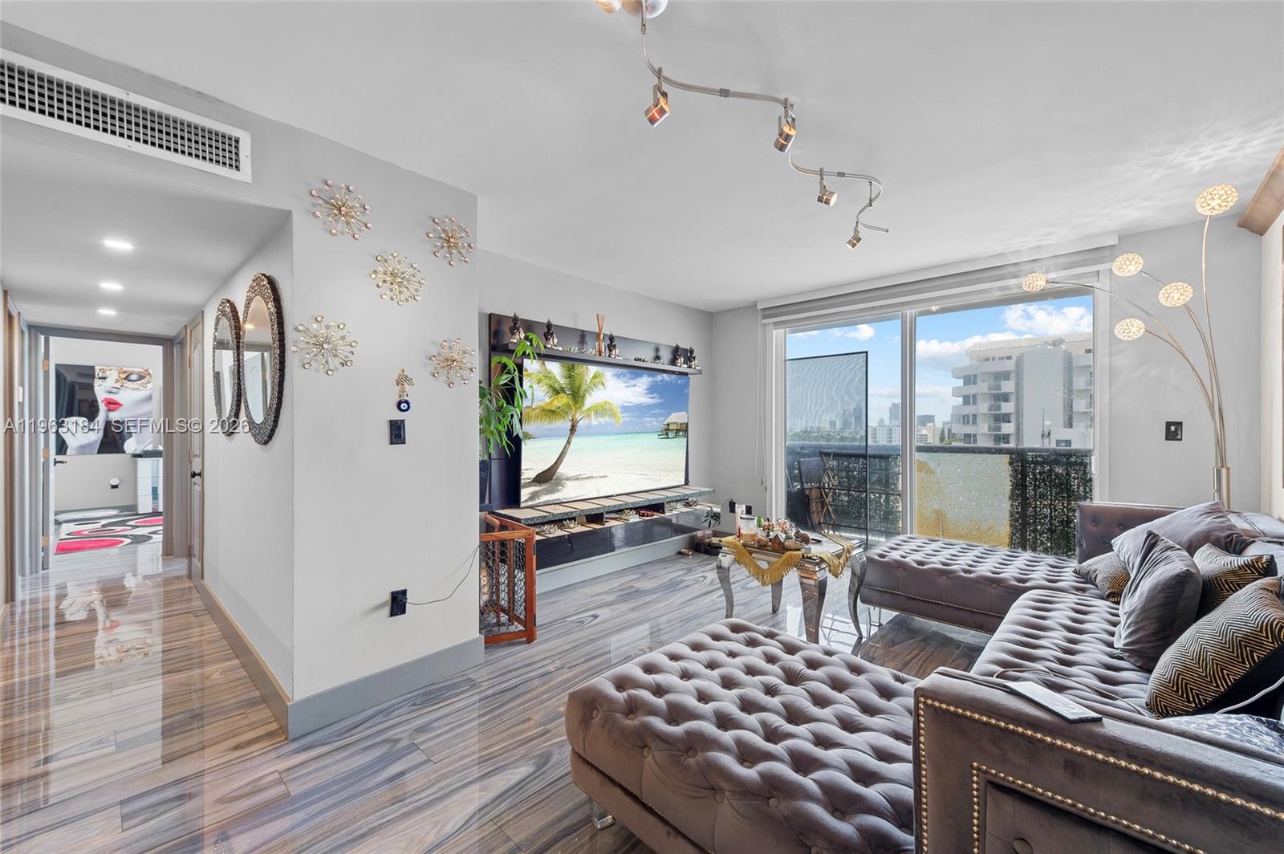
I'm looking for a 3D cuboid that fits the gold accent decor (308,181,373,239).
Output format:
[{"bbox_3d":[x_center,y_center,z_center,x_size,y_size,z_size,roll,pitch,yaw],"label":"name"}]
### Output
[{"bbox_3d":[-1.250,-0.923,2.103,0.075,0.236,0.232,0,0,42],"label":"gold accent decor"}]

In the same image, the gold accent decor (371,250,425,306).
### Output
[{"bbox_3d":[-1.097,-0.683,2.271,0.075,0.236,0.237,0,0,42],"label":"gold accent decor"}]

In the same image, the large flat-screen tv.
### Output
[{"bbox_3d":[-0.215,0.040,4.177,0.055,1.060,1.880,4,3,42],"label":"large flat-screen tv"}]

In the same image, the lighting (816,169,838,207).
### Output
[{"bbox_3d":[0.781,-1.012,2.110,0.082,0.150,0.058,0,0,37],"label":"lighting"}]

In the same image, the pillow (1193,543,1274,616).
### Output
[{"bbox_3d":[2.047,0.595,1.736,0.140,0.380,0.410,16,6,21],"label":"pillow"}]

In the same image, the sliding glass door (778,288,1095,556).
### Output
[{"bbox_3d":[2.159,0.148,4.057,2.320,2.180,0.100,0,0,42],"label":"sliding glass door"}]

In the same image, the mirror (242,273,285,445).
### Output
[{"bbox_3d":[-1.748,-0.307,2.289,0.750,0.775,0.034,0,0,42],"label":"mirror"}]

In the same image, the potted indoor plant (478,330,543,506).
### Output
[{"bbox_3d":[-0.916,-0.067,3.116,0.500,1.120,0.560,0,0,42],"label":"potted indoor plant"}]

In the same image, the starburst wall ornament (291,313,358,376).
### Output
[{"bbox_3d":[-1.299,-0.336,2.048,0.080,0.240,0.240,0,0,42],"label":"starburst wall ornament"}]

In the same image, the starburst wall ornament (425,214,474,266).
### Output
[{"bbox_3d":[-0.940,-0.908,2.447,0.080,0.240,0.240,0,0,42],"label":"starburst wall ornament"}]

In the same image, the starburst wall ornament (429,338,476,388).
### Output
[{"bbox_3d":[-0.918,-0.319,2.467,0.075,0.245,0.237,0,0,42],"label":"starburst wall ornament"}]

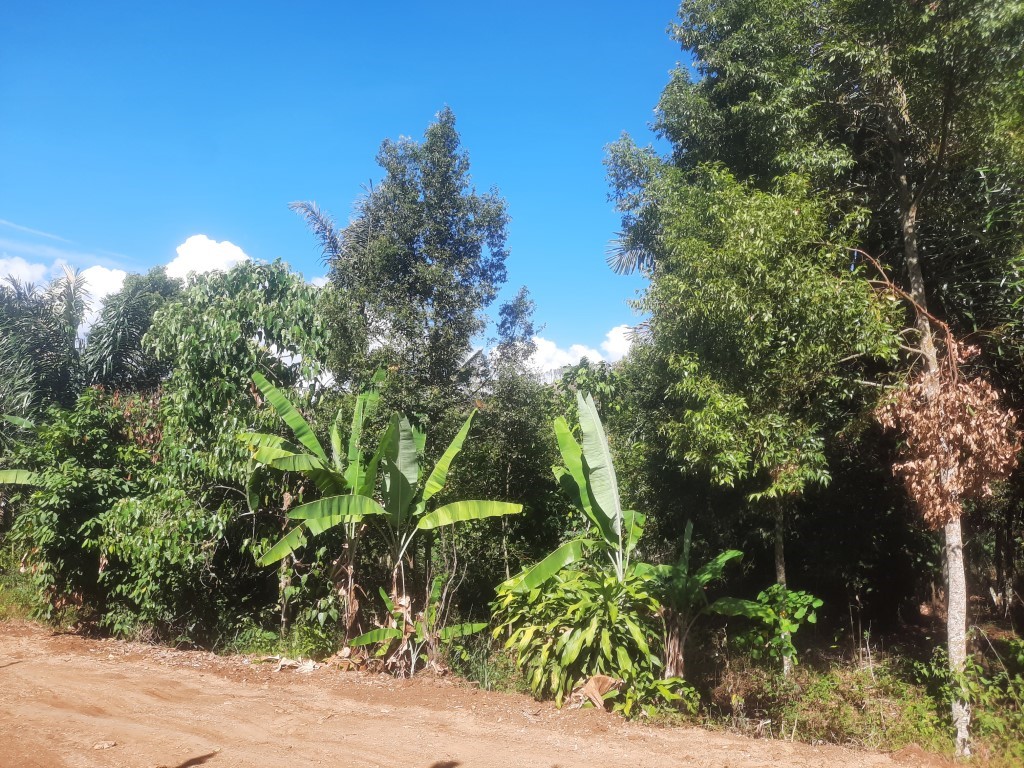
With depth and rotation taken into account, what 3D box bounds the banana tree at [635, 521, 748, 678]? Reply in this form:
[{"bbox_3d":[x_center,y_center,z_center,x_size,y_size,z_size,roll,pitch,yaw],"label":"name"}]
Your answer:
[{"bbox_3d":[1.894,2.256,7.803,1.202,1.606,1.150,0,-12,0],"label":"banana tree"}]

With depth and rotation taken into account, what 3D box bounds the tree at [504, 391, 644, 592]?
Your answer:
[{"bbox_3d":[0.622,1.451,7.359,1.391,2.827,1.300,0,-12,0],"label":"tree"}]

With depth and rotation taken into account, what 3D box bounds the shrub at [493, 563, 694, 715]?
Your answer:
[{"bbox_3d":[0.762,2.365,6.913,1.887,1.354,1.750,0,-12,0],"label":"shrub"}]

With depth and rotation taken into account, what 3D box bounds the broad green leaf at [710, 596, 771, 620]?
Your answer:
[{"bbox_3d":[2.345,2.304,7.589,0.616,0.237,0.300,0,-12,0],"label":"broad green leaf"}]

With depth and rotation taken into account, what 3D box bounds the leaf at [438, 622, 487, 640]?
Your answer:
[{"bbox_3d":[-0.562,2.812,8.403,0.545,0.195,0.260,0,-12,0],"label":"leaf"}]

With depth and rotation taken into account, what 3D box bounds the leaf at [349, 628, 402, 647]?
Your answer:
[{"bbox_3d":[-1.531,2.832,8.296,0.606,0.214,0.260,0,-12,0],"label":"leaf"}]

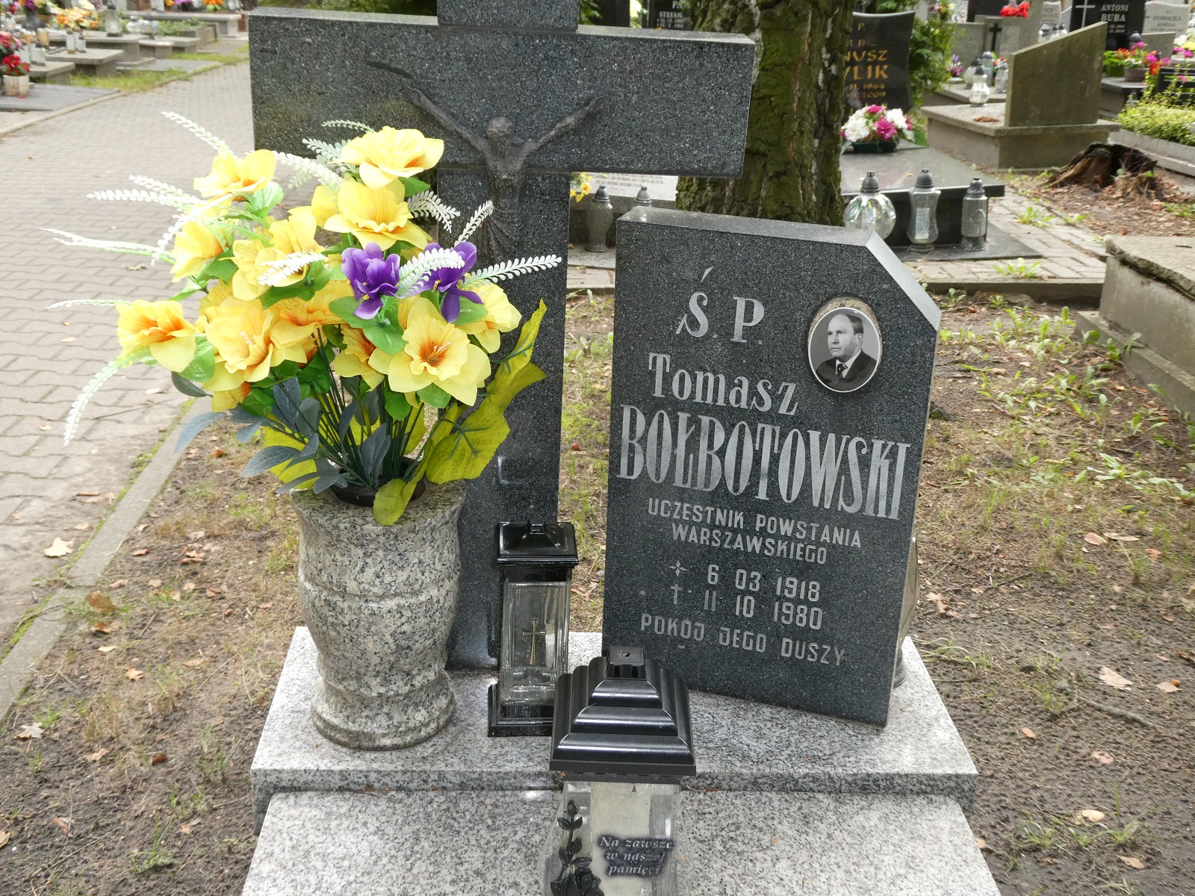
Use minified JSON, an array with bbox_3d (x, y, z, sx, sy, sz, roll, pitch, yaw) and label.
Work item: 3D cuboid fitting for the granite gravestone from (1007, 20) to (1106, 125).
[{"bbox_3d":[2.614,-2.131,7.285,0.518,0.553,0.056,-3,21,-4],"label":"granite gravestone"}]

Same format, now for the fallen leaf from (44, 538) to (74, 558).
[{"bbox_3d":[-1.133,0.208,2.689,0.060,0.015,0.069,-5,22,-23],"label":"fallen leaf"}]

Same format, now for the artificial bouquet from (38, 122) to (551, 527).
[{"bbox_3d":[-0.310,-0.141,1.359,0.510,0.390,0.370,2,22,0],"label":"artificial bouquet"}]

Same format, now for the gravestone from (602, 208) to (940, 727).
[{"bbox_3d":[0.207,0.030,1.592,0.377,0.611,0.085,8,23,16],"label":"gravestone"}]

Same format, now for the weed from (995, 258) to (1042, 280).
[{"bbox_3d":[1.646,-0.696,5.000,0.175,0.055,0.135,2,22,0],"label":"weed"}]

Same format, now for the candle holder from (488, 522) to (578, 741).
[{"bbox_3d":[-0.078,0.210,1.579,0.109,0.272,0.109,1,23,-5],"label":"candle holder"}]

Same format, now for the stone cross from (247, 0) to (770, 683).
[{"bbox_3d":[-0.117,-0.152,1.552,0.544,0.952,0.082,3,25,0],"label":"stone cross"}]

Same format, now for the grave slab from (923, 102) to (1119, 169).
[{"bbox_3d":[2.561,-1.948,7.881,0.732,0.208,1.282,-3,21,-4],"label":"grave slab"}]

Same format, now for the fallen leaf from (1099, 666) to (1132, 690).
[{"bbox_3d":[0.922,0.407,2.275,0.058,0.020,0.057,11,24,23],"label":"fallen leaf"}]

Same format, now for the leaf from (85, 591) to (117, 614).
[{"bbox_3d":[-0.962,0.296,2.477,0.059,0.015,0.072,-5,22,-22],"label":"leaf"}]

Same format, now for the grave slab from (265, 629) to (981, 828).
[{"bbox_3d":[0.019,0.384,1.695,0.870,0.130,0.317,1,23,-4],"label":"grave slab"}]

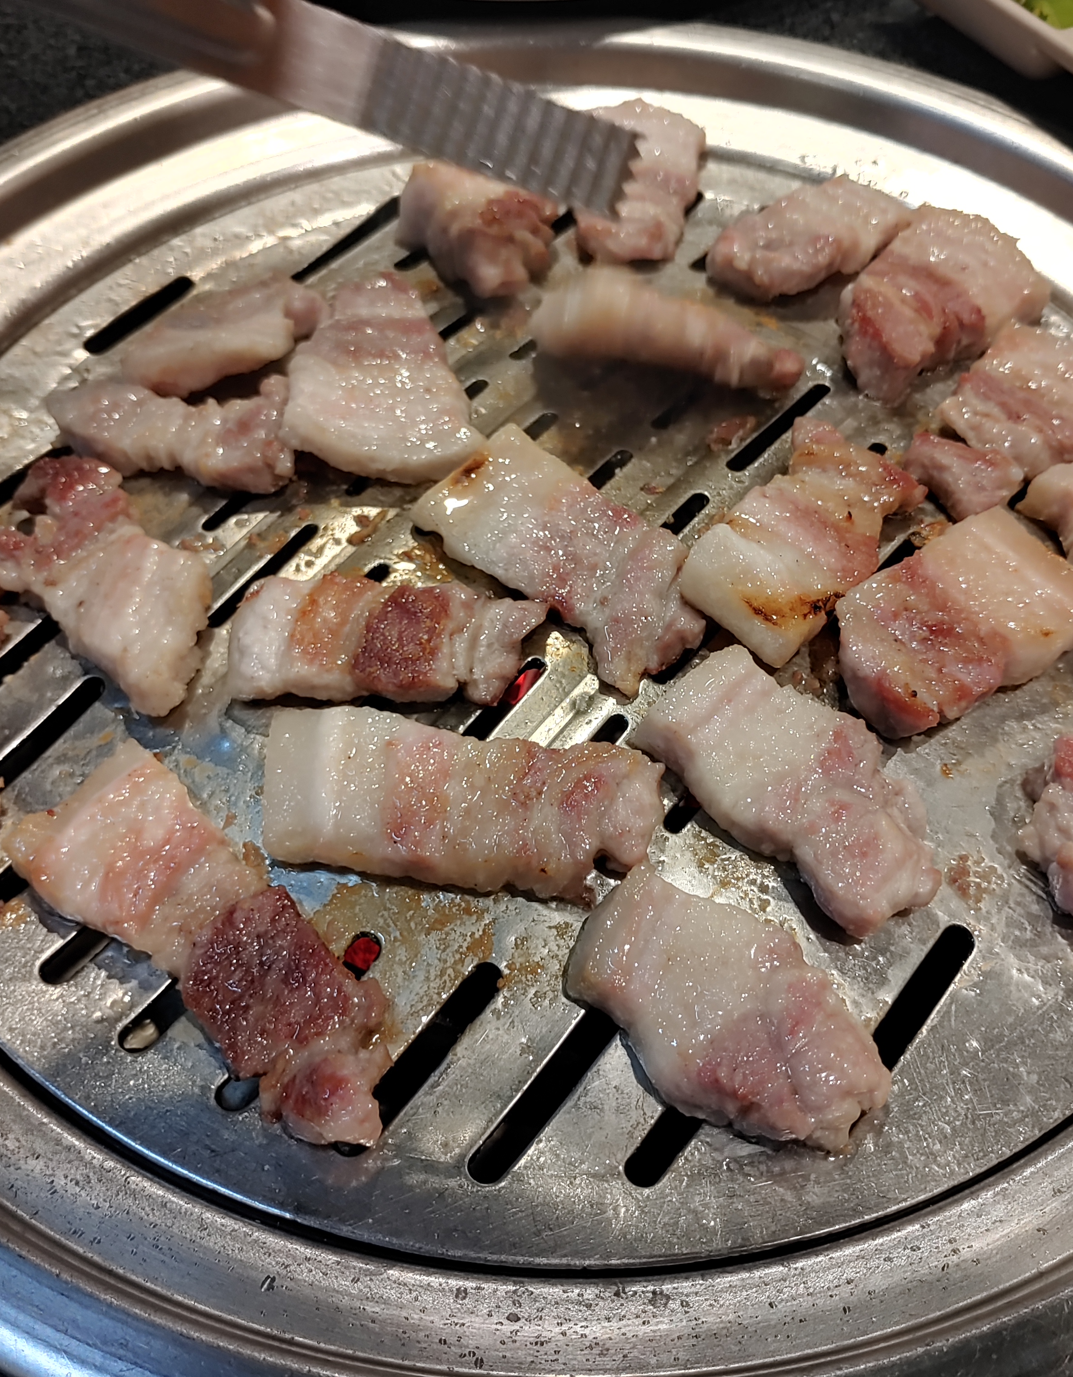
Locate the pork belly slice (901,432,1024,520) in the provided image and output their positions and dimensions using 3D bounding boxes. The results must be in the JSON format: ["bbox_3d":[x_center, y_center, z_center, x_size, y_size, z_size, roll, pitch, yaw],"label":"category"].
[{"bbox_3d":[0.089,-0.047,0.288,0.023,0.011,0.012,25,57,17],"label":"pork belly slice"}]

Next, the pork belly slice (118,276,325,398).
[{"bbox_3d":[-0.076,-0.084,0.327,0.049,0.014,0.019,-24,58,-18],"label":"pork belly slice"}]

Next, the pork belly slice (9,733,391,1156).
[{"bbox_3d":[-0.055,0.044,0.238,0.087,0.013,0.027,38,61,23],"label":"pork belly slice"}]

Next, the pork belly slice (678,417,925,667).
[{"bbox_3d":[0.053,-0.032,0.275,0.030,0.011,0.053,30,59,20],"label":"pork belly slice"}]

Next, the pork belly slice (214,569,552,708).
[{"bbox_3d":[-0.030,-0.010,0.279,0.063,0.012,0.025,0,54,-2],"label":"pork belly slice"}]

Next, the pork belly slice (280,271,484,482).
[{"bbox_3d":[-0.037,-0.070,0.303,0.035,0.012,0.057,-16,55,-12],"label":"pork belly slice"}]

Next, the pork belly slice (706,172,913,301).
[{"bbox_3d":[0.069,-0.113,0.352,0.048,0.018,0.022,-24,58,-18],"label":"pork belly slice"}]

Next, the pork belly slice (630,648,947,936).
[{"bbox_3d":[0.046,0.015,0.240,0.029,0.013,0.054,-38,62,-25],"label":"pork belly slice"}]

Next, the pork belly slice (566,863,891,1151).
[{"bbox_3d":[0.032,0.055,0.231,0.029,0.017,0.056,-37,63,-24],"label":"pork belly slice"}]

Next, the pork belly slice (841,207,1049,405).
[{"bbox_3d":[0.094,-0.095,0.338,0.049,0.022,0.036,-24,58,-18],"label":"pork belly slice"}]

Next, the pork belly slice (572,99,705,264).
[{"bbox_3d":[0.025,-0.129,0.344,0.030,0.012,0.046,1,63,0],"label":"pork belly slice"}]

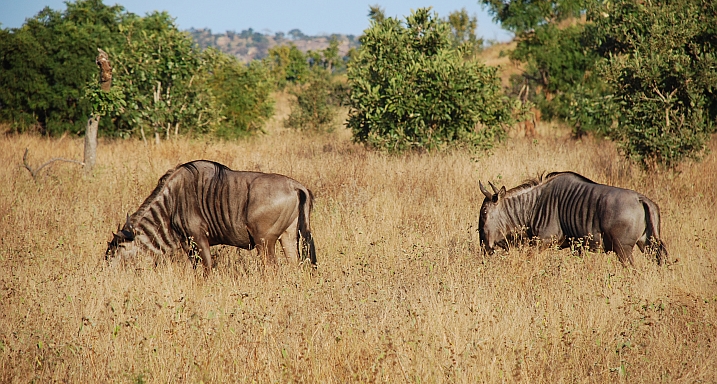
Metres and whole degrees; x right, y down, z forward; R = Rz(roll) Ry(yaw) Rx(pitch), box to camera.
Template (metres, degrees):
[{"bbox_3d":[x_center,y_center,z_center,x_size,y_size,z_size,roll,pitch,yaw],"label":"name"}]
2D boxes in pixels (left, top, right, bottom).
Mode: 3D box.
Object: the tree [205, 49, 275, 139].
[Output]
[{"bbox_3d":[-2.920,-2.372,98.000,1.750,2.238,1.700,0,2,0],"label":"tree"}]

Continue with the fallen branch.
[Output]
[{"bbox_3d":[-5.111,-0.452,67.500,1.050,0.553,0.400,0,2,0],"label":"fallen branch"}]

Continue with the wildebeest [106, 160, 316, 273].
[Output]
[{"bbox_3d":[-1.423,0.358,39.000,2.000,1.326,0.530,0,2,14],"label":"wildebeest"}]

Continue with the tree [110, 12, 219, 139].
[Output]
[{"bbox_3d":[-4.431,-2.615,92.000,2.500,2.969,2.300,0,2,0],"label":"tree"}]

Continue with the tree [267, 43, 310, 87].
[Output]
[{"bbox_3d":[-3.128,-5.519,180.000,2.000,2.324,1.900,0,2,0],"label":"tree"}]

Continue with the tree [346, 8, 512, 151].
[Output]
[{"bbox_3d":[1.498,-2.321,85.000,3.500,3.102,3.200,0,2,0],"label":"tree"}]

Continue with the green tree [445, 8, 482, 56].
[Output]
[{"bbox_3d":[4.171,-5.621,160.000,1.550,3.337,1.500,0,2,0],"label":"green tree"}]

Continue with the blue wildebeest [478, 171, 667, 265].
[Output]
[{"bbox_3d":[2.178,0.443,41.000,2.000,1.323,0.530,1,2,26],"label":"blue wildebeest"}]

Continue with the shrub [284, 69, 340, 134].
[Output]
[{"bbox_3d":[-1.260,-2.427,108.000,1.450,1.770,1.400,0,2,0],"label":"shrub"}]

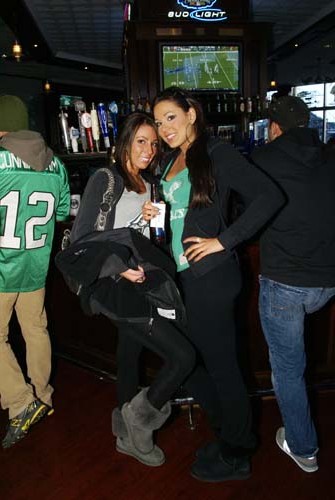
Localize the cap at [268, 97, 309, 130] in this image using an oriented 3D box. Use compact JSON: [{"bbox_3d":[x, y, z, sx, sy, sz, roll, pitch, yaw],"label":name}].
[{"bbox_3d":[0.545,-0.632,1.752,0.175,0.145,0.250,-4,17,-13],"label":"cap"}]

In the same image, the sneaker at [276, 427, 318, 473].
[{"bbox_3d":[0.645,0.978,1.899,0.100,0.105,0.265,-6,18,-19],"label":"sneaker"}]

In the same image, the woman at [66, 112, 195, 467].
[{"bbox_3d":[-0.145,0.260,1.648,0.490,1.630,0.450,-8,19,-24],"label":"woman"}]

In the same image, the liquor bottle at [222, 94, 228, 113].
[{"bbox_3d":[0.783,-1.969,5.045,0.070,0.240,0.070,0,17,0],"label":"liquor bottle"}]

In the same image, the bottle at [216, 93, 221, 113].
[{"bbox_3d":[0.688,-1.975,5.043,0.070,0.247,0.070,0,17,0],"label":"bottle"}]

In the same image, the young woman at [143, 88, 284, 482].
[{"bbox_3d":[0.195,0.233,1.598,0.470,1.700,0.450,13,21,36],"label":"young woman"}]

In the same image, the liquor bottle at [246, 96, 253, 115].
[{"bbox_3d":[1.103,-1.948,5.051,0.072,0.230,0.072,0,17,0],"label":"liquor bottle"}]

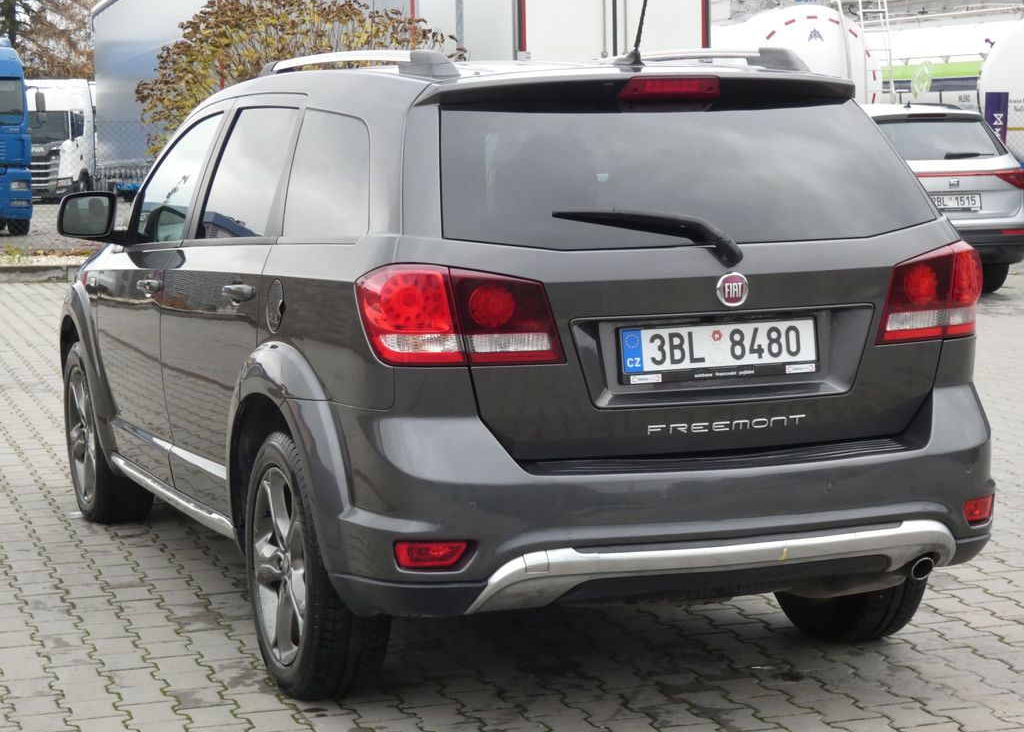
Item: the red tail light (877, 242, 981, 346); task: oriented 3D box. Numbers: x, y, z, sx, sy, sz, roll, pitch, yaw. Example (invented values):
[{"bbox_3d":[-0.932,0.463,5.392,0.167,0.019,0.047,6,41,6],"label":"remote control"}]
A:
[{"bbox_3d":[1.076,-0.190,5.585,0.473,0.243,0.128,-6,8,-39],"label":"red tail light"}]

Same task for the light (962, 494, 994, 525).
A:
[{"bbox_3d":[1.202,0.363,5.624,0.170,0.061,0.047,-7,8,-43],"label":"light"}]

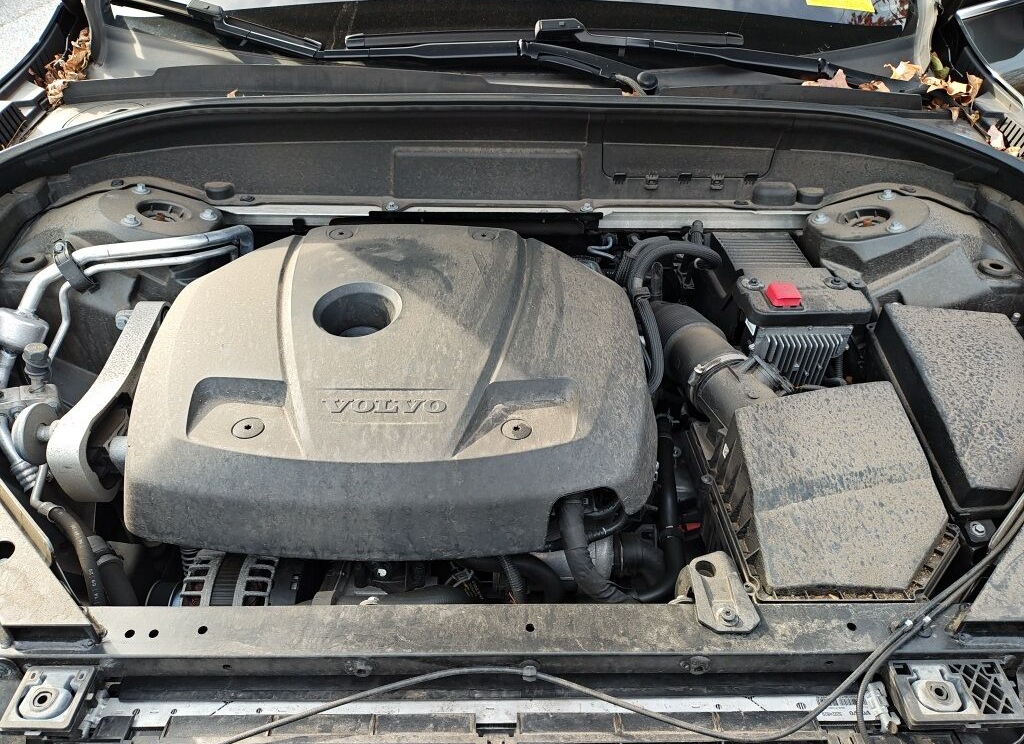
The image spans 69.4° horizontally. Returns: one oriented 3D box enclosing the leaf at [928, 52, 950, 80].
[{"bbox_3d":[0.815,-0.583,1.410,0.038,0.050,0.035,0,39,0],"label":"leaf"}]

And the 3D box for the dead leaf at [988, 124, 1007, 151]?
[{"bbox_3d":[0.781,-0.377,1.190,0.026,0.036,0.025,0,39,0],"label":"dead leaf"}]

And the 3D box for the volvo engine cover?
[{"bbox_3d":[-0.146,-0.015,1.017,0.650,0.205,0.520,0,39,0],"label":"volvo engine cover"}]

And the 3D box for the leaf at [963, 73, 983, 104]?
[{"bbox_3d":[0.834,-0.514,1.340,0.030,0.055,0.025,0,39,0],"label":"leaf"}]

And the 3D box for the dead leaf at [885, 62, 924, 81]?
[{"bbox_3d":[0.720,-0.554,1.360,0.068,0.028,0.040,0,39,0],"label":"dead leaf"}]

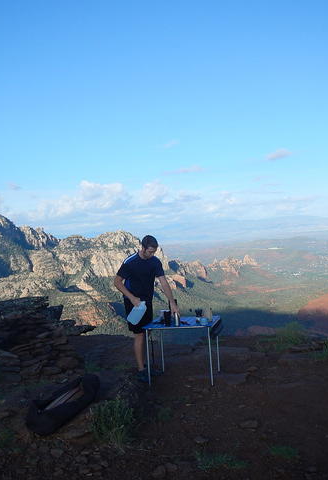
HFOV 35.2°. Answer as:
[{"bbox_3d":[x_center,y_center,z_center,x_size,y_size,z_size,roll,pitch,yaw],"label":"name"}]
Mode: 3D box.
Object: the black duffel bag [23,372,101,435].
[{"bbox_3d":[-0.996,1.645,5.221,0.340,0.260,0.920,-3,1,21],"label":"black duffel bag"}]

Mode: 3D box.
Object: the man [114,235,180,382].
[{"bbox_3d":[-0.205,0.835,6.330,0.530,1.770,0.630,-4,1,-37],"label":"man"}]

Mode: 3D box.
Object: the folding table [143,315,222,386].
[{"bbox_3d":[0.247,1.352,6.350,0.820,0.695,0.770,-3,1,14],"label":"folding table"}]

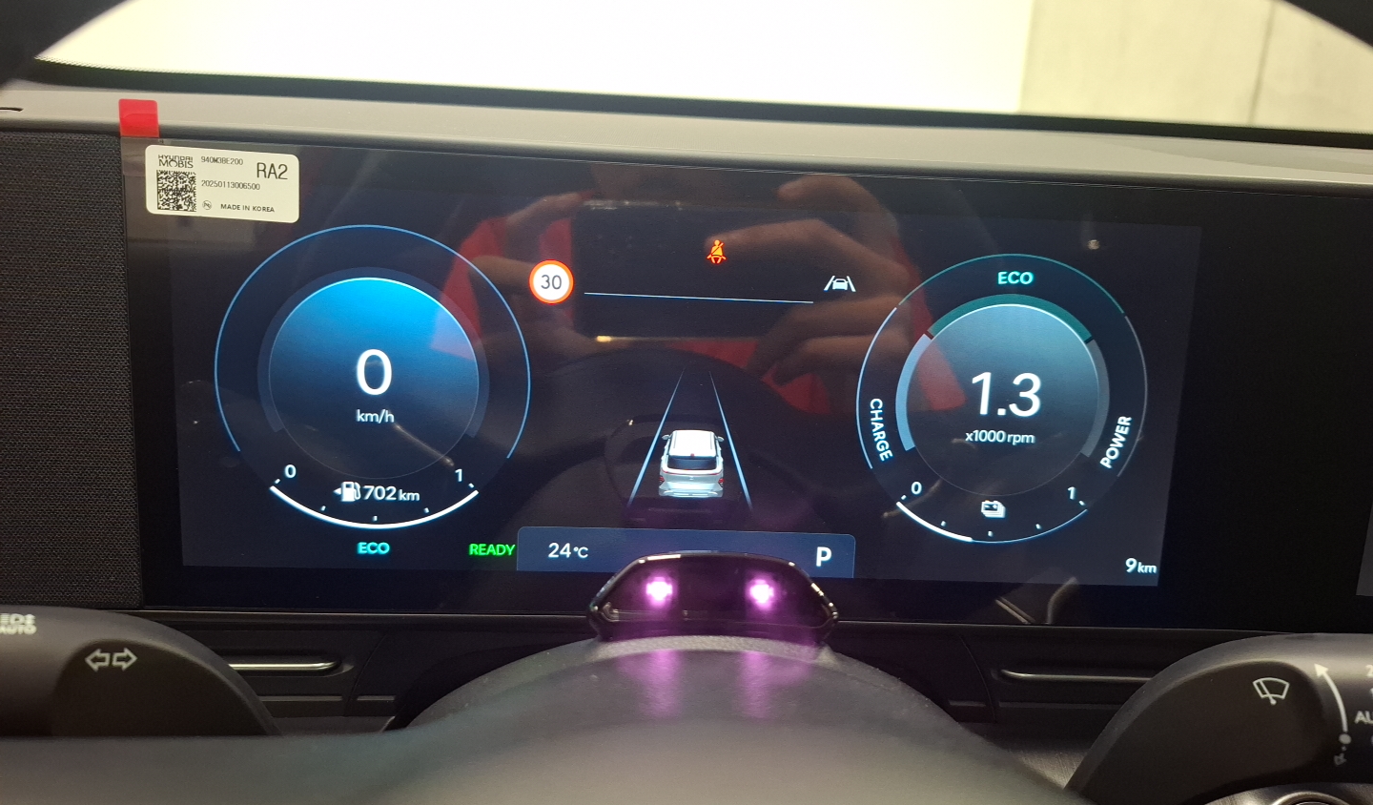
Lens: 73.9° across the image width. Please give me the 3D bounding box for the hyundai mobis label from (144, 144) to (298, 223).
[{"bbox_3d":[-0.126,-0.059,0.248,0.040,0.018,0.002,2,9,-4],"label":"hyundai mobis label"}]

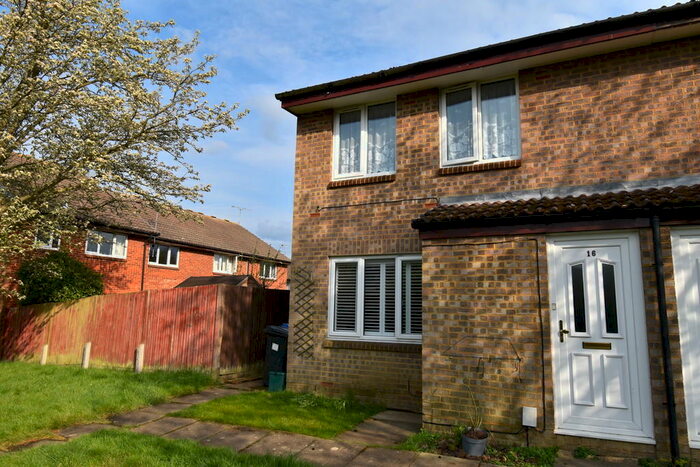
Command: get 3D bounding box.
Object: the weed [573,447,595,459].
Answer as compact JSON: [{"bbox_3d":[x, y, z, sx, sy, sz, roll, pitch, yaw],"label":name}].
[{"bbox_3d":[2.396,2.229,4.356,0.200,0.085,0.110,-3,-9,25],"label":"weed"}]

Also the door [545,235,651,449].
[{"bbox_3d":[2.593,1.045,4.503,0.890,2.110,0.110,-3,-9,25],"label":"door"}]

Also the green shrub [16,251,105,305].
[{"bbox_3d":[-7.718,1.750,11.309,1.950,2.600,1.800,6,-10,-33],"label":"green shrub"}]

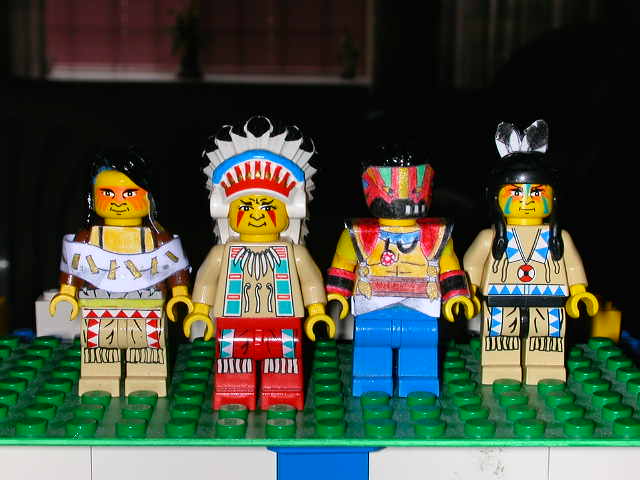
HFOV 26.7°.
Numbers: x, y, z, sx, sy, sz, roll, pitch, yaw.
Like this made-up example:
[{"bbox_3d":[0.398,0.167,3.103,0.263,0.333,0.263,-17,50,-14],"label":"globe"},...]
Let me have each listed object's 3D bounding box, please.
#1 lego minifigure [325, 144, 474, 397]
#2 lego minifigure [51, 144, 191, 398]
[{"bbox_3d":[0.014,0.005,0.237,0.025,0.044,0.015,0,9,-1],"label":"lego minifigure"},{"bbox_3d":[-0.034,0.006,0.236,0.025,0.043,0.015,0,9,-1],"label":"lego minifigure"}]

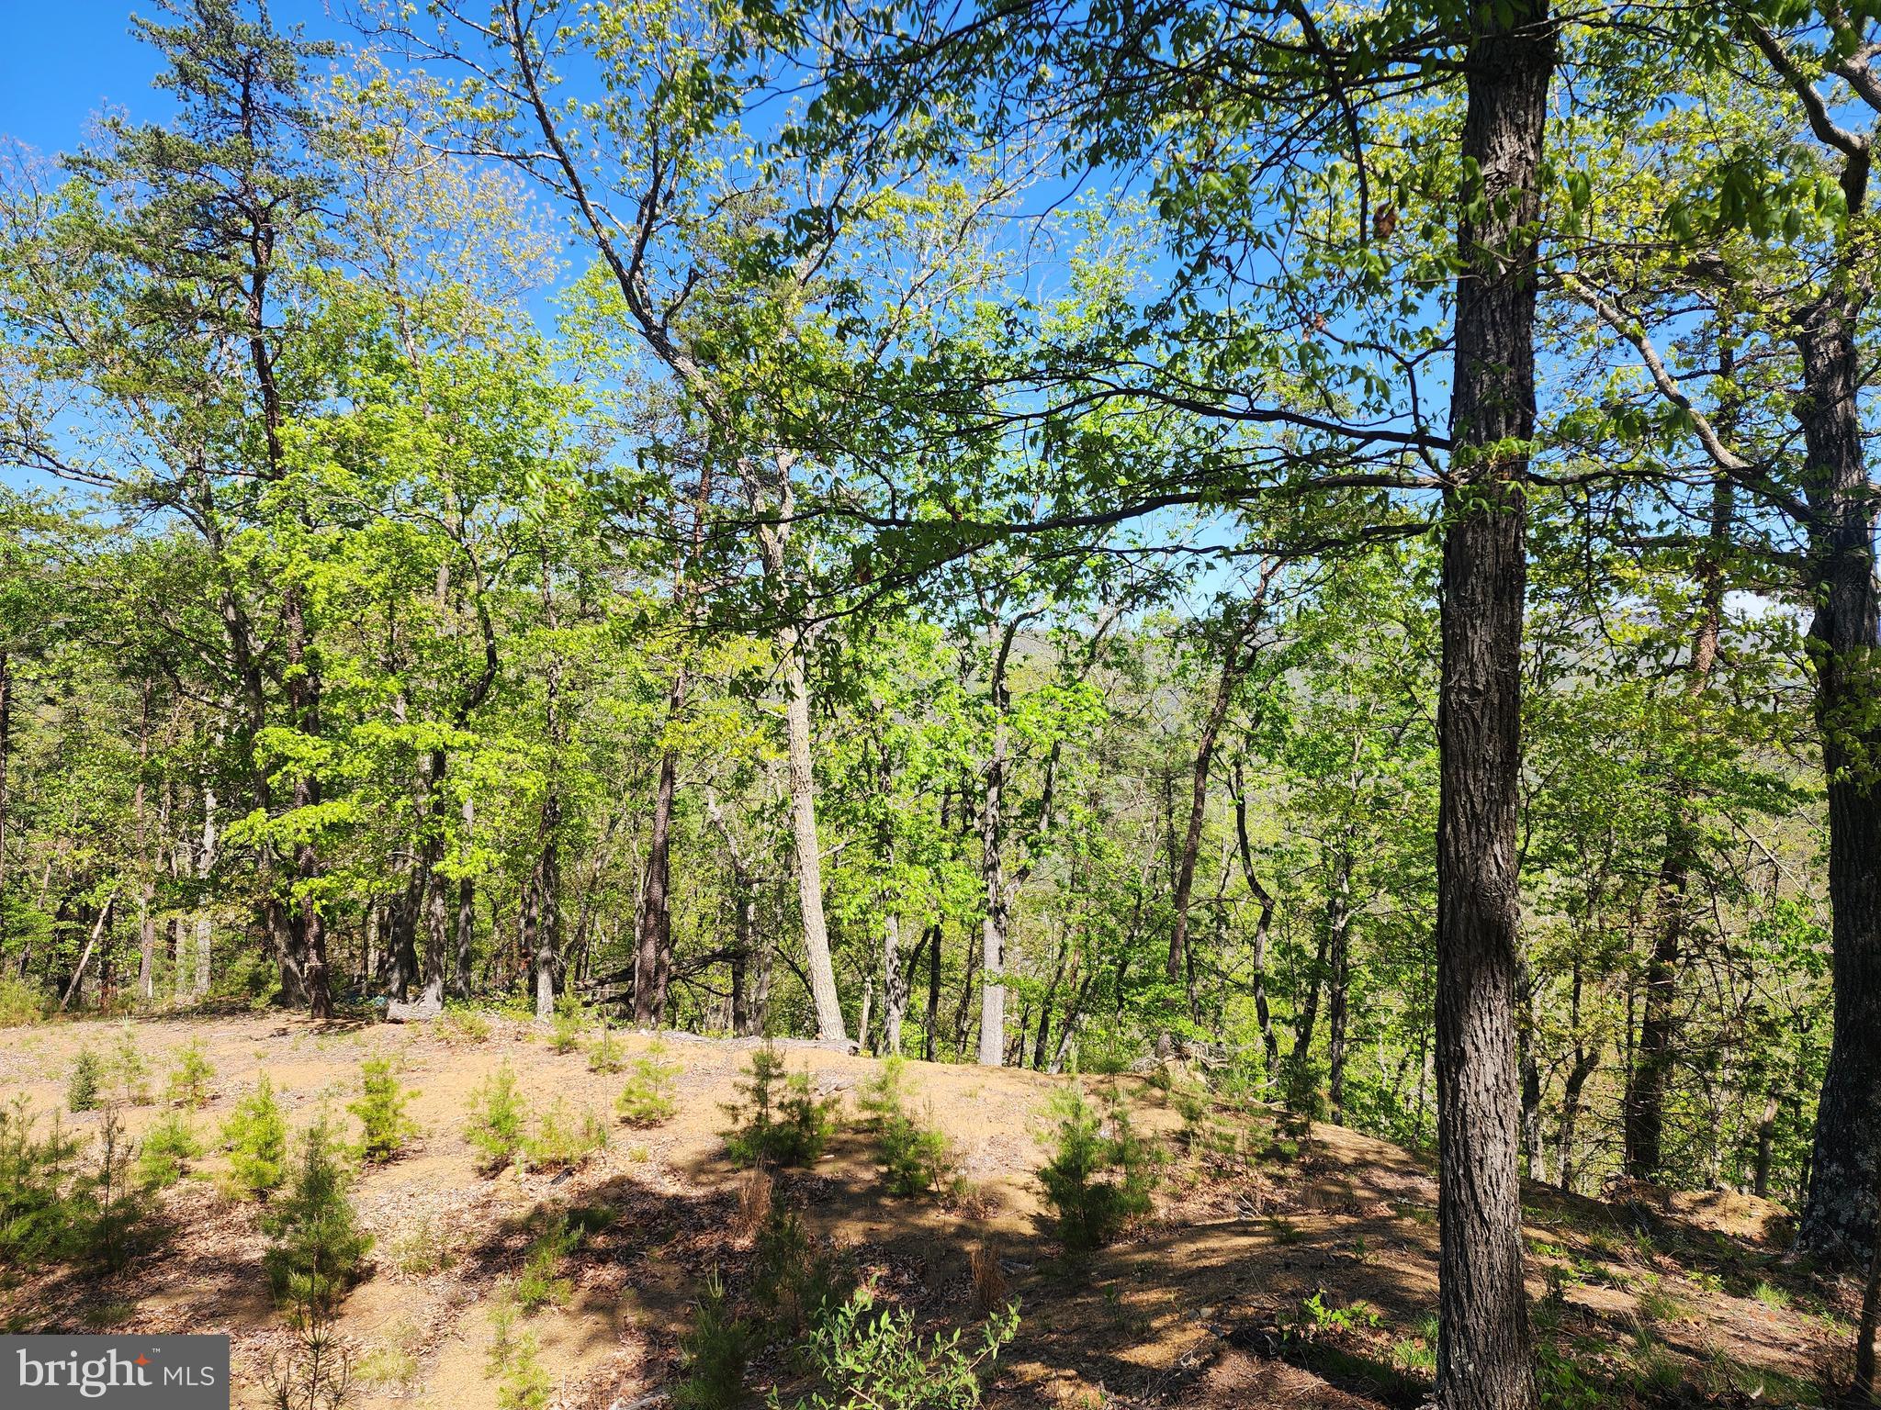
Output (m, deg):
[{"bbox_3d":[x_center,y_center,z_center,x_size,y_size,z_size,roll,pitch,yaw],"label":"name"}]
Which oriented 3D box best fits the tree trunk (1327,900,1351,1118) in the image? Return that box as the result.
[{"bbox_3d":[3.919,3.037,12.300,0.188,2.126,0.159,0,0,0],"label":"tree trunk"}]

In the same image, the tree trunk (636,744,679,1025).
[{"bbox_3d":[-2.860,1.844,12.800,0.301,2.896,0.286,4,0,0],"label":"tree trunk"}]

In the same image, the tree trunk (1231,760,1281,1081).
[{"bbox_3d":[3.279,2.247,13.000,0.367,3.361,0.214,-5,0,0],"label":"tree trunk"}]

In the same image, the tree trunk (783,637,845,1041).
[{"bbox_3d":[-1.220,1.284,12.000,0.296,3.895,0.254,-5,0,0],"label":"tree trunk"}]

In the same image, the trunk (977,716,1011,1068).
[{"bbox_3d":[0.478,1.687,11.300,0.226,3.177,0.199,2,0,0],"label":"trunk"}]

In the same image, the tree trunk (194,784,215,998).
[{"bbox_3d":[-10.004,2.529,17.000,0.260,2.919,0.220,1,0,0],"label":"tree trunk"}]

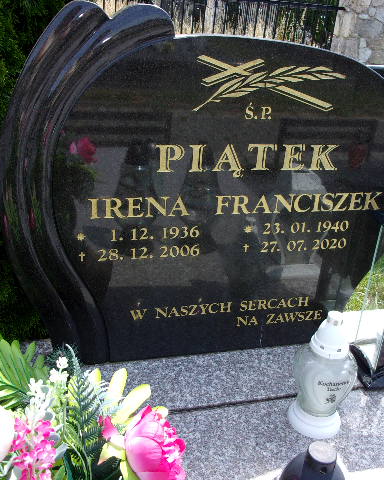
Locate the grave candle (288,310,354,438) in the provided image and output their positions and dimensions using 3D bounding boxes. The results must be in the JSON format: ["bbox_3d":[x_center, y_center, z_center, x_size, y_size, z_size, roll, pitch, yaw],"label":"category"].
[{"bbox_3d":[0.300,0.296,1.179,0.136,0.293,0.125,3,24,-1],"label":"grave candle"}]

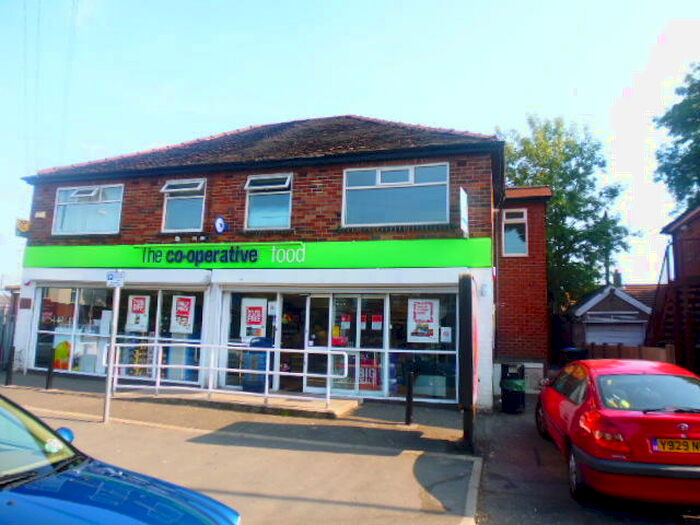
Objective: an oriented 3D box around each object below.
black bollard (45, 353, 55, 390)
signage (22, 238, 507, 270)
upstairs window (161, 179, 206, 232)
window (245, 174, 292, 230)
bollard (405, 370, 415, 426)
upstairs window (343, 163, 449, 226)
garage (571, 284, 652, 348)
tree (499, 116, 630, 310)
[{"bbox_3d":[-6.382,2.290,10.345,0.105,0.839,0.105,0,-6,16],"label":"black bollard"},{"bbox_3d":[-2.810,-0.160,10.878,11.486,0.555,0.140,0,-6,16],"label":"signage"},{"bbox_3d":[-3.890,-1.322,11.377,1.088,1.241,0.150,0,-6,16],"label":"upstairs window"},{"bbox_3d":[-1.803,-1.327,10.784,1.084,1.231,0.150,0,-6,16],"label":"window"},{"bbox_3d":[0.986,2.201,7.892,0.105,0.861,0.105,0,-6,16],"label":"bollard"},{"bbox_3d":[0.916,-1.384,10.068,2.216,1.230,0.120,0,-6,16],"label":"upstairs window"},{"bbox_3d":[11.036,2.640,20.914,2.750,3.042,5.000,-1,-6,22],"label":"garage"},{"bbox_3d":[8.557,-1.077,20.167,5.547,10.254,5.547,0,-6,16],"label":"tree"}]

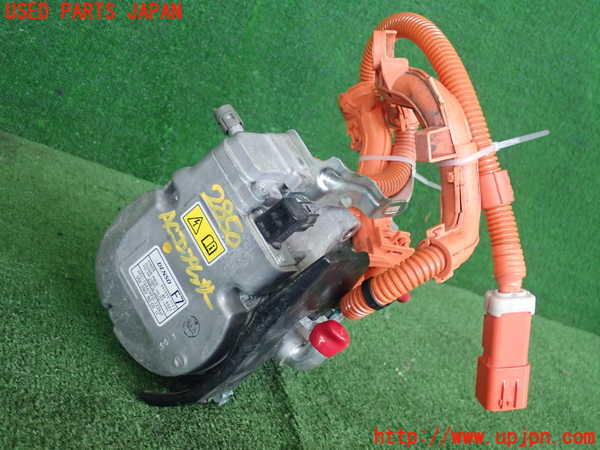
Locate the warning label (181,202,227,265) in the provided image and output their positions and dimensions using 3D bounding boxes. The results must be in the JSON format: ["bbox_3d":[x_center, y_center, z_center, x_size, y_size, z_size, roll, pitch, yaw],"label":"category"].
[{"bbox_3d":[-0.074,0.007,0.610,0.044,0.021,0.001,58,26,15],"label":"warning label"}]

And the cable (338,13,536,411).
[{"bbox_3d":[0.104,-0.015,0.650,0.155,0.275,0.240,0,30,0],"label":"cable"}]

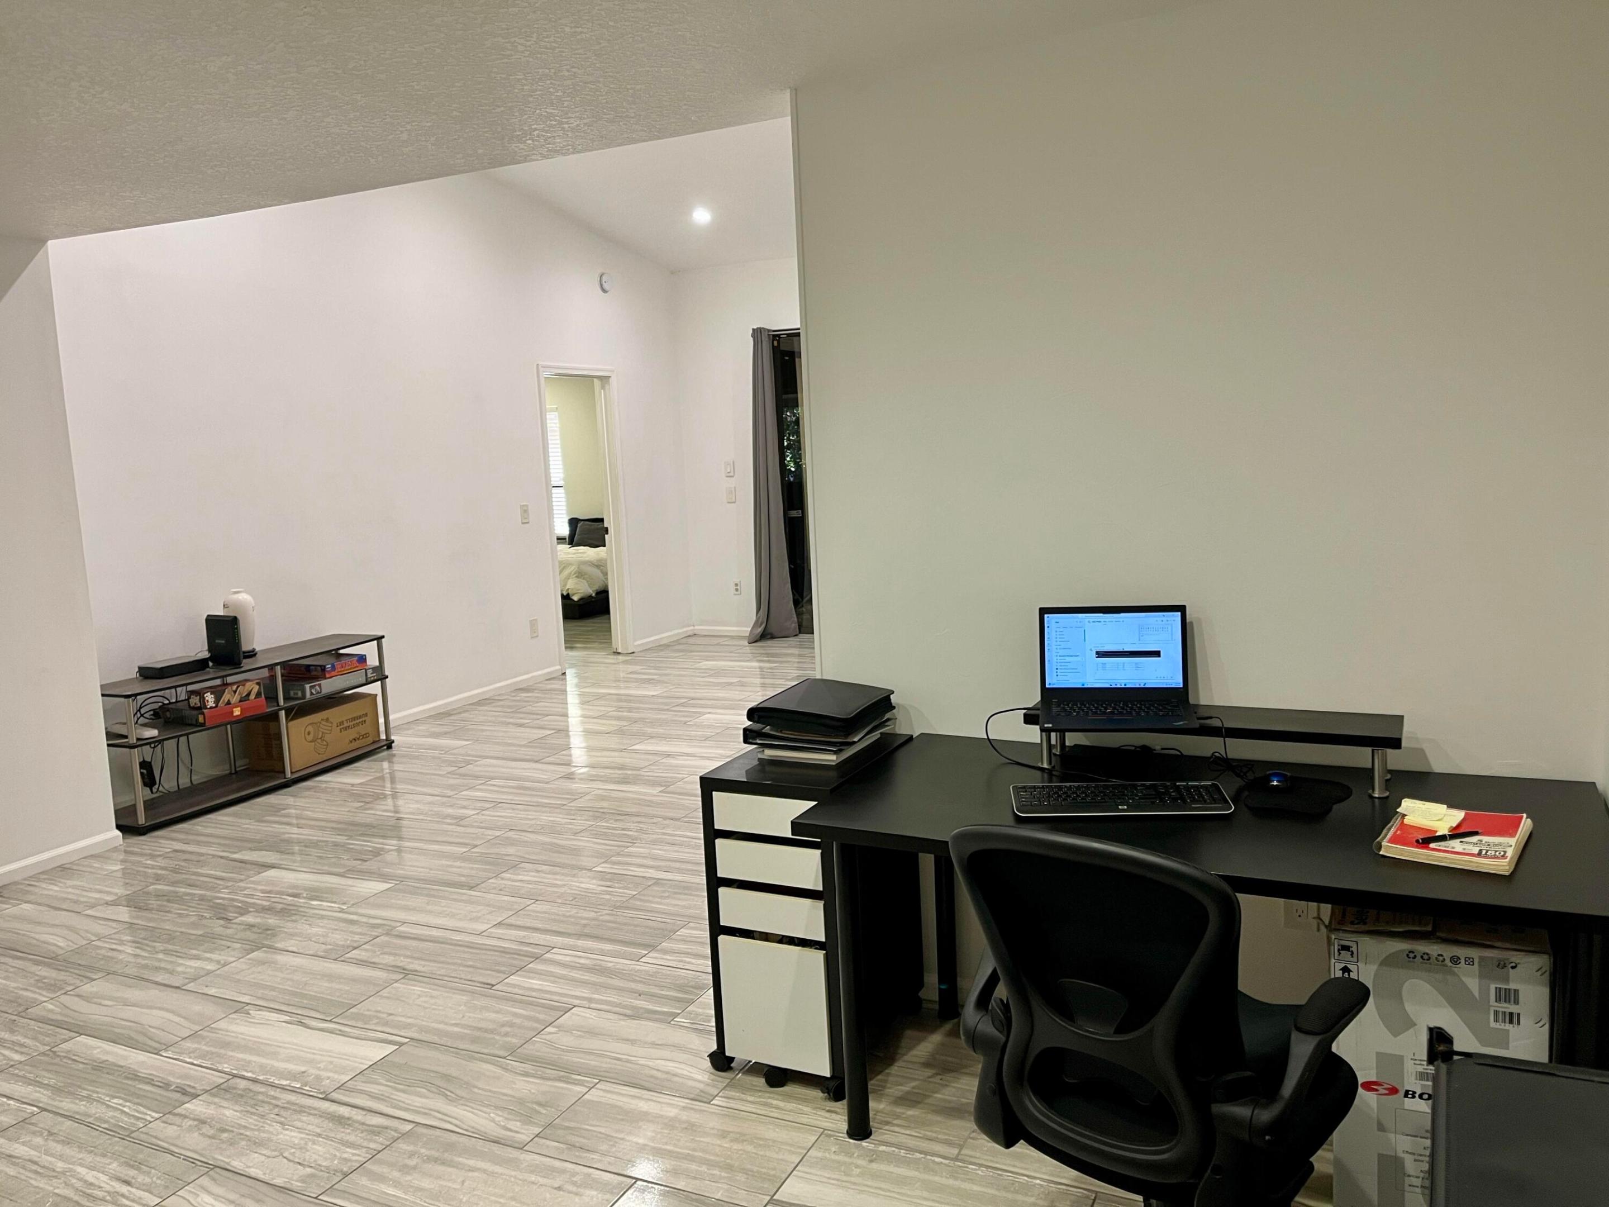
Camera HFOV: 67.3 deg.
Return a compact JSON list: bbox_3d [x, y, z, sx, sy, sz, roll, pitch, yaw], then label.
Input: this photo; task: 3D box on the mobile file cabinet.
[{"bbox_3d":[0.037,0.755,3.085,0.350,0.750,0.500,1,9,26],"label":"mobile file cabinet"}]

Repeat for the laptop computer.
[{"bbox_3d":[0.699,0.146,2.711,0.335,0.238,0.265,-1,8,12],"label":"laptop computer"}]

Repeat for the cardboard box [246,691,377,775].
[{"bbox_3d":[-2.482,0.653,6.138,0.265,0.247,0.613,1,8,22],"label":"cardboard box"}]

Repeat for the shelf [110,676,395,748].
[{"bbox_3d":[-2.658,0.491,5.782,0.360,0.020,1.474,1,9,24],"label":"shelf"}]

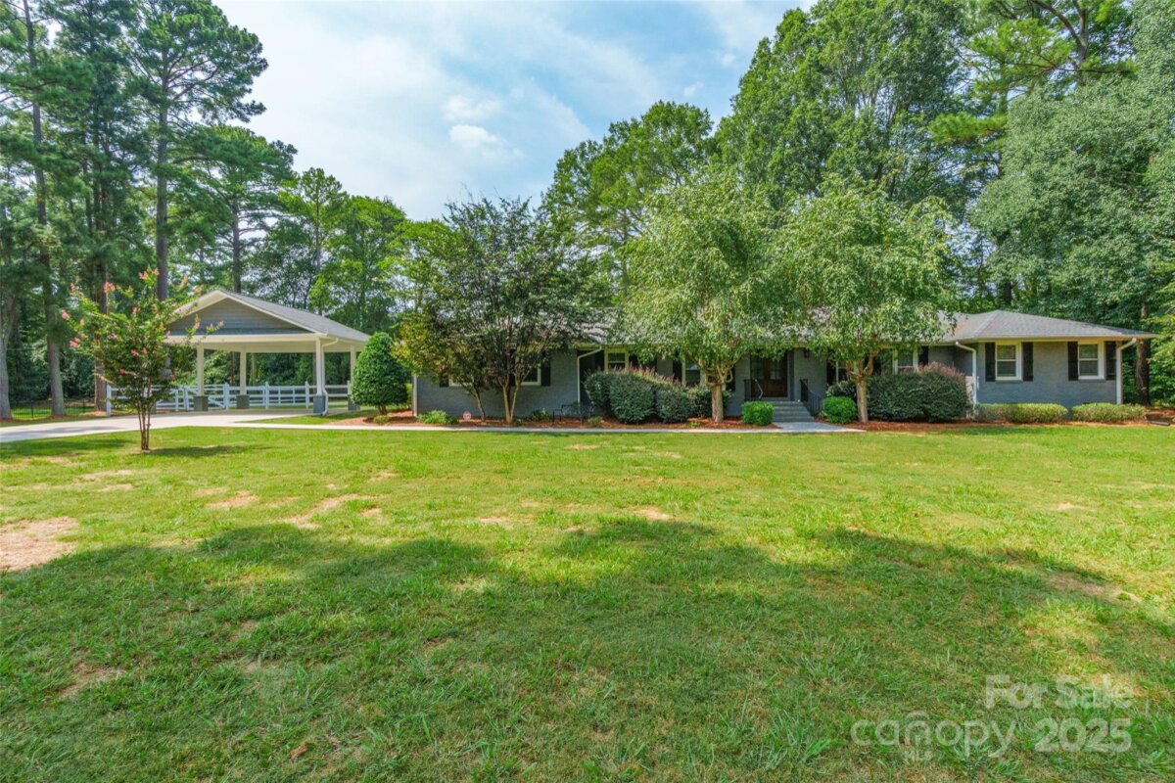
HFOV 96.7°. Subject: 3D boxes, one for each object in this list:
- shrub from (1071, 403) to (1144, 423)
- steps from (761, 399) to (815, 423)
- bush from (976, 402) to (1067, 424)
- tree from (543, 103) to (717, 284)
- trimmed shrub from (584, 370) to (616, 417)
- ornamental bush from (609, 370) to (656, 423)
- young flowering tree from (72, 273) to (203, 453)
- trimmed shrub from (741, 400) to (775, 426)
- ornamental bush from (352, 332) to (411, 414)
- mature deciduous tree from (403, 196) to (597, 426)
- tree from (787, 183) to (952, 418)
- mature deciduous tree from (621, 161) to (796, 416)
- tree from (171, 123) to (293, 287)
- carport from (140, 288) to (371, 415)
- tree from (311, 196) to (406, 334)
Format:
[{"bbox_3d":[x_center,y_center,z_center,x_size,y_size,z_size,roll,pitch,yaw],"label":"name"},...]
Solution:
[{"bbox_3d":[18.600,0.730,18.500,2.450,0.660,1.000,0,0,4],"label":"shrub"},{"bbox_3d":[7.100,0.710,19.400,2.050,0.800,1.600,0,0,4],"label":"steps"},{"bbox_3d":[15.480,0.781,18.500,2.800,0.720,1.000,0,0,0],"label":"bush"},{"bbox_3d":[3.188,-10.300,40.000,12.800,23.400,12.000,0,0,0],"label":"tree"},{"bbox_3d":[0.615,0.115,20.500,1.500,1.800,1.450,0,0,0],"label":"trimmed shrub"},{"bbox_3d":[1.660,0.170,18.900,1.600,1.830,1.600,0,0,4],"label":"ornamental bush"},{"bbox_3d":[-10.384,-0.743,12.000,2.500,4.100,2.450,0,0,0],"label":"young flowering tree"},{"bbox_3d":[6.084,0.771,18.700,1.120,0.880,1.100,0,0,0],"label":"trimmed shrub"},{"bbox_3d":[-9.057,-0.841,23.000,2.600,3.600,2.550,0,0,0],"label":"ornamental bush"},{"bbox_3d":[-3.100,-3.000,18.800,7.200,8.100,6.600,0,0,4],"label":"mature deciduous tree"},{"bbox_3d":[9.720,-3.070,18.100,5.500,8.300,5.300,0,0,4],"label":"tree"},{"bbox_3d":[4.638,-3.583,19.400,6.500,9.300,6.200,0,0,0],"label":"mature deciduous tree"},{"bbox_3d":[-23.047,-8.000,34.000,7.000,18.200,7.000,0,0,0],"label":"tree"},{"bbox_3d":[-12.650,-1.340,21.300,7.700,4.350,6.100,0,0,4],"label":"carport"},{"bbox_3d":[-16.000,-6.400,38.000,6.600,15.200,6.600,0,0,4],"label":"tree"}]

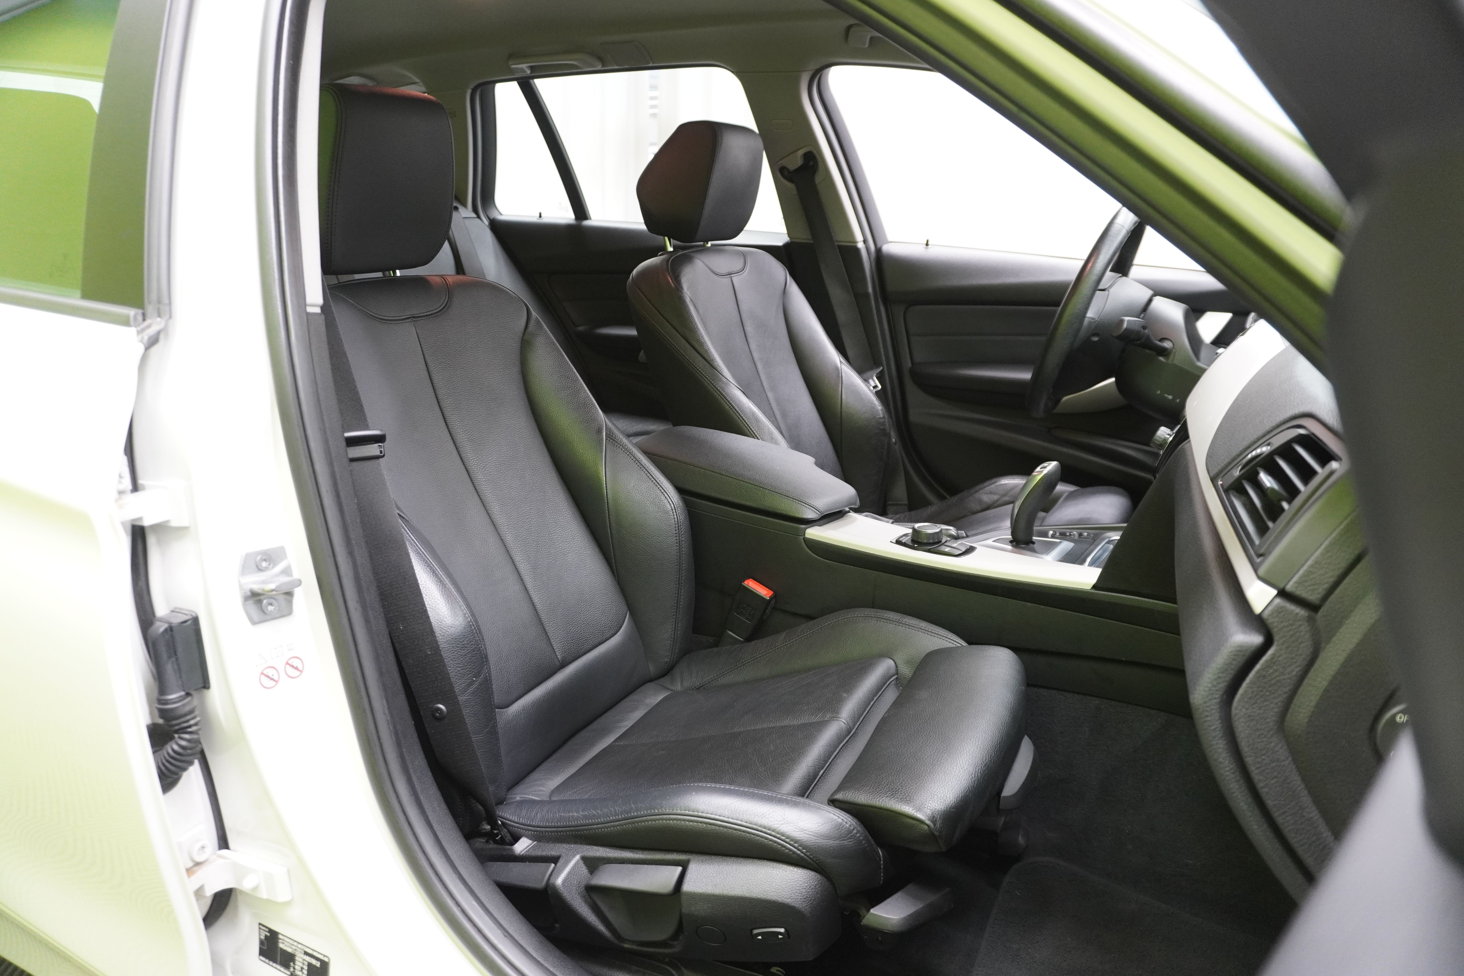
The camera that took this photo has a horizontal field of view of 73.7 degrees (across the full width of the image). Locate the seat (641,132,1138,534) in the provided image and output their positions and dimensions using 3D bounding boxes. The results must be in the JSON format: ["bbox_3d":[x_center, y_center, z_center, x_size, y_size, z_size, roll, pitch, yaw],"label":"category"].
[{"bbox_3d":[0.272,-0.202,1.749,0.880,0.865,0.540,8,18,25],"label":"seat"}]

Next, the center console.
[{"bbox_3d":[0.226,0.085,1.388,0.860,0.290,0.250,8,18,25],"label":"center console"}]

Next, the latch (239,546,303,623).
[{"bbox_3d":[-0.371,0.078,0.785,0.042,0.063,0.033,-13,21,-37],"label":"latch"}]

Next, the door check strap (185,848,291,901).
[{"bbox_3d":[-0.424,0.335,0.840,0.075,0.042,0.060,8,18,25],"label":"door check strap"}]

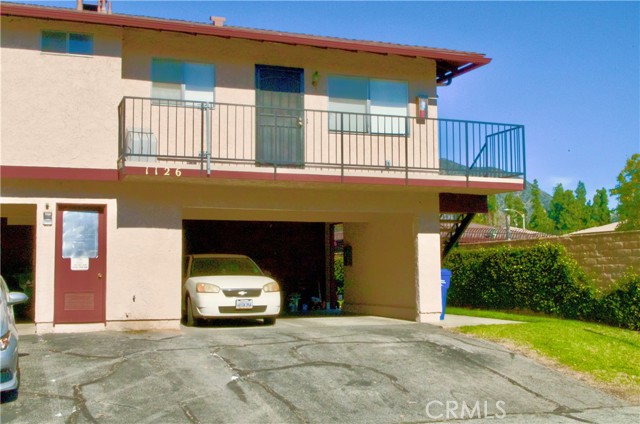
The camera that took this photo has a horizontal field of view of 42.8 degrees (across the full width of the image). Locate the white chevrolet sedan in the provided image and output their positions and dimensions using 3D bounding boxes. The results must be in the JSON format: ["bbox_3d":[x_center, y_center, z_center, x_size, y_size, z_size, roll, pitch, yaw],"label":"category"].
[{"bbox_3d":[-2.170,1.600,17.250,1.780,1.460,4.780,1,-5,-19],"label":"white chevrolet sedan"}]

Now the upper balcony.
[{"bbox_3d":[0.231,-1.204,15.932,8.150,1.280,1.200,1,-5,-21],"label":"upper balcony"}]

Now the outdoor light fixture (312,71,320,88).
[{"bbox_3d":[-0.070,-2.652,16.371,0.150,0.330,0.190,1,-5,-21],"label":"outdoor light fixture"}]

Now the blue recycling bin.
[{"bbox_3d":[2.512,1.856,18.177,0.680,1.110,0.600,1,-5,-21],"label":"blue recycling bin"}]

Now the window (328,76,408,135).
[{"bbox_3d":[1.013,-2.170,16.894,1.820,1.170,0.100,1,-5,-21],"label":"window"}]

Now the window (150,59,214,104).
[{"bbox_3d":[-2.595,-2.420,15.500,1.210,0.890,0.100,1,-5,-21],"label":"window"}]

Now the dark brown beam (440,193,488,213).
[{"bbox_3d":[3.018,-0.173,17.384,1.208,0.420,0.140,1,-5,-21],"label":"dark brown beam"}]

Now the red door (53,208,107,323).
[{"bbox_3d":[-4.260,0.929,14.554,0.870,2.100,0.100,1,-5,-21],"label":"red door"}]

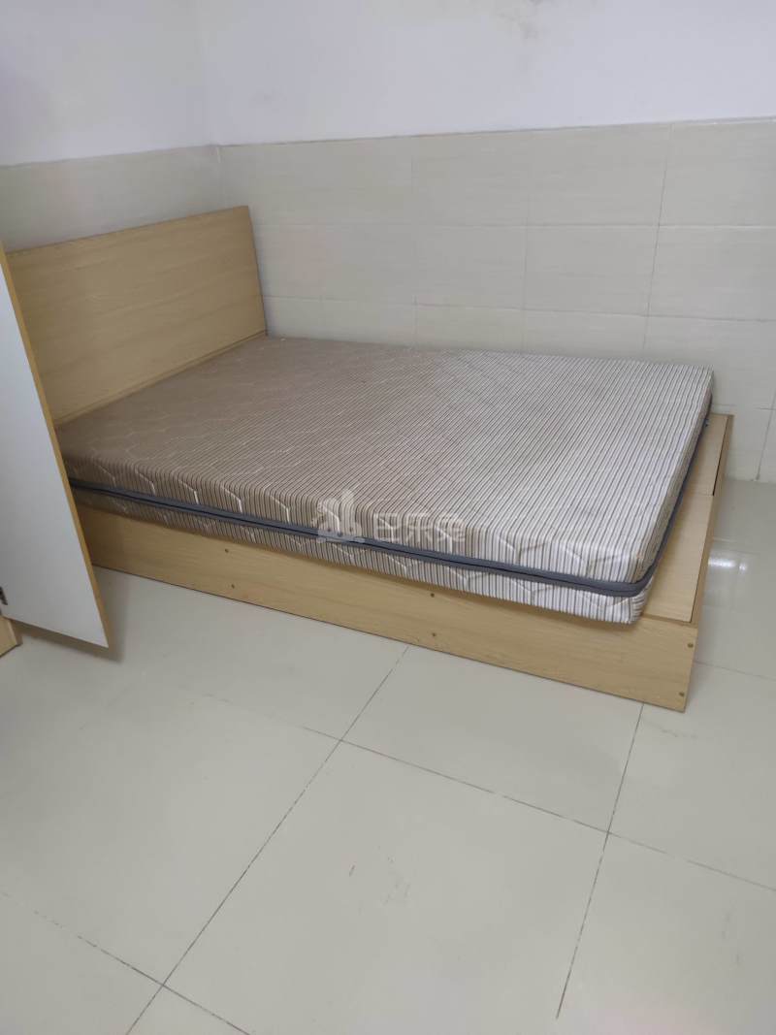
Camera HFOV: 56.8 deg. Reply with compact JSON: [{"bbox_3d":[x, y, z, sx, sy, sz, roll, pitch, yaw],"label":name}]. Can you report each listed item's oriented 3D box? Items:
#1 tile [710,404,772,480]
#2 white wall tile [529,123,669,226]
[{"bbox_3d":[1.153,-0.294,2.677,0.452,0.279,0.010,10,31,23],"label":"tile"},{"bbox_3d":[0.703,-1.156,2.439,0.452,0.301,0.010,10,31,23],"label":"white wall tile"}]

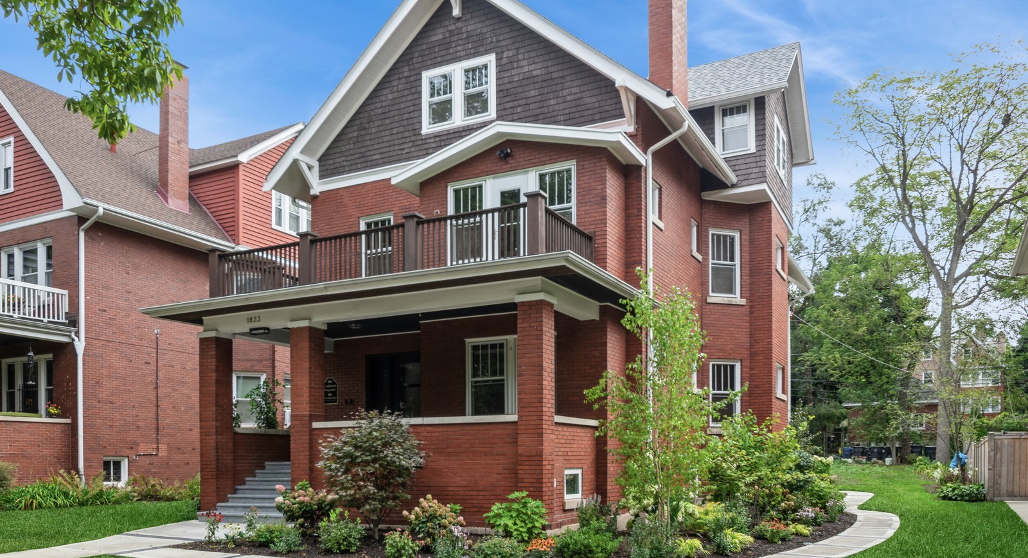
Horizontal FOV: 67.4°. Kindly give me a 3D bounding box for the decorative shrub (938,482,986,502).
[{"bbox_3d":[12.300,5.840,21.100,1.250,0.500,1.000,-5,-11,27],"label":"decorative shrub"}]

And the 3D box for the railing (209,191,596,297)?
[{"bbox_3d":[-2.210,-0.300,14.080,7.100,1.150,2.250,-5,-11,27],"label":"railing"}]

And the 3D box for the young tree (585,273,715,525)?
[{"bbox_3d":[2.221,1.991,12.600,2.100,4.200,2.000,-1,-6,10],"label":"young tree"}]

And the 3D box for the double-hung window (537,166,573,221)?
[{"bbox_3d":[0.753,-1.298,13.750,0.720,1.400,0.120,-3,-7,26],"label":"double-hung window"}]

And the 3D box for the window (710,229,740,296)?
[{"bbox_3d":[4.900,-0.368,17.899,0.820,1.572,0.130,3,-10,-18],"label":"window"}]

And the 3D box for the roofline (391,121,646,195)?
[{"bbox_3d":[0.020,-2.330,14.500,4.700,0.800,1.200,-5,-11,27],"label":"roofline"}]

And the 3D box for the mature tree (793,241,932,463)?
[{"bbox_3d":[17.653,3.722,39.000,7.200,11.200,6.600,-3,-7,24],"label":"mature tree"}]

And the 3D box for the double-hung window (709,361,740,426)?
[{"bbox_3d":[4.901,2.656,17.901,0.820,1.527,0.130,3,-10,-17],"label":"double-hung window"}]

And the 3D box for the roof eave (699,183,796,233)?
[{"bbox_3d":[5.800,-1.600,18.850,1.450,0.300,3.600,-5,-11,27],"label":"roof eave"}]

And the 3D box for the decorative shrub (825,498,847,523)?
[{"bbox_3d":[6.190,4.450,14.800,0.420,0.460,0.420,-5,-11,27],"label":"decorative shrub"}]

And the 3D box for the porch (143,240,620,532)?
[{"bbox_3d":[-2.190,2.200,14.100,8.500,3.950,3.750,-5,-11,27],"label":"porch"}]

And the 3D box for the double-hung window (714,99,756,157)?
[{"bbox_3d":[5.309,-3.636,18.527,0.971,1.456,0.130,-6,-12,28],"label":"double-hung window"}]

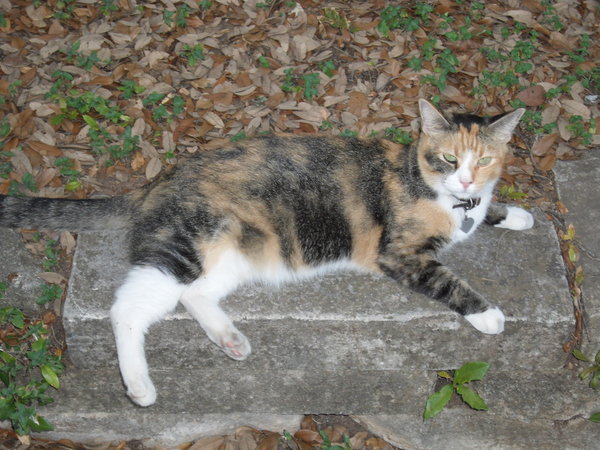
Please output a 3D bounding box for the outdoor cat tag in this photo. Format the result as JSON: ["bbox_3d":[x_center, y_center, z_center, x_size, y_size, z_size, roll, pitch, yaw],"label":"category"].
[{"bbox_3d":[0.203,0.000,1.600,0.017,0.019,0.003,6,2,-13],"label":"outdoor cat tag"}]

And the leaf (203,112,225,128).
[{"bbox_3d":[-0.120,-0.145,1.829,0.014,0.009,0.036,-31,50,-30],"label":"leaf"}]

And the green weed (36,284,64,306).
[{"bbox_3d":[-0.300,0.084,1.576,0.031,0.018,0.022,0,42,0],"label":"green weed"}]

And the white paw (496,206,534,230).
[{"bbox_3d":[0.287,-0.009,1.760,0.051,0.027,0.033,7,42,7],"label":"white paw"}]

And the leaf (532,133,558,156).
[{"bbox_3d":[0.340,-0.113,1.821,0.021,0.012,0.062,22,46,23],"label":"leaf"}]

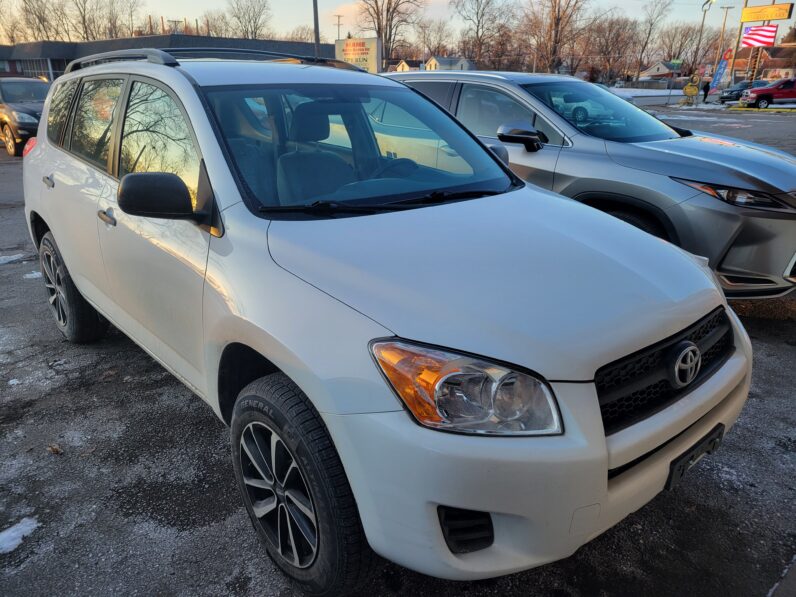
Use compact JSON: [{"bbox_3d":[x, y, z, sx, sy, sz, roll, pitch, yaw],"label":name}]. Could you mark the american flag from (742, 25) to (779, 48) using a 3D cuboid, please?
[{"bbox_3d":[27.071,-19.521,44.557,0.220,1.407,2.430,-13,24,-31],"label":"american flag"}]

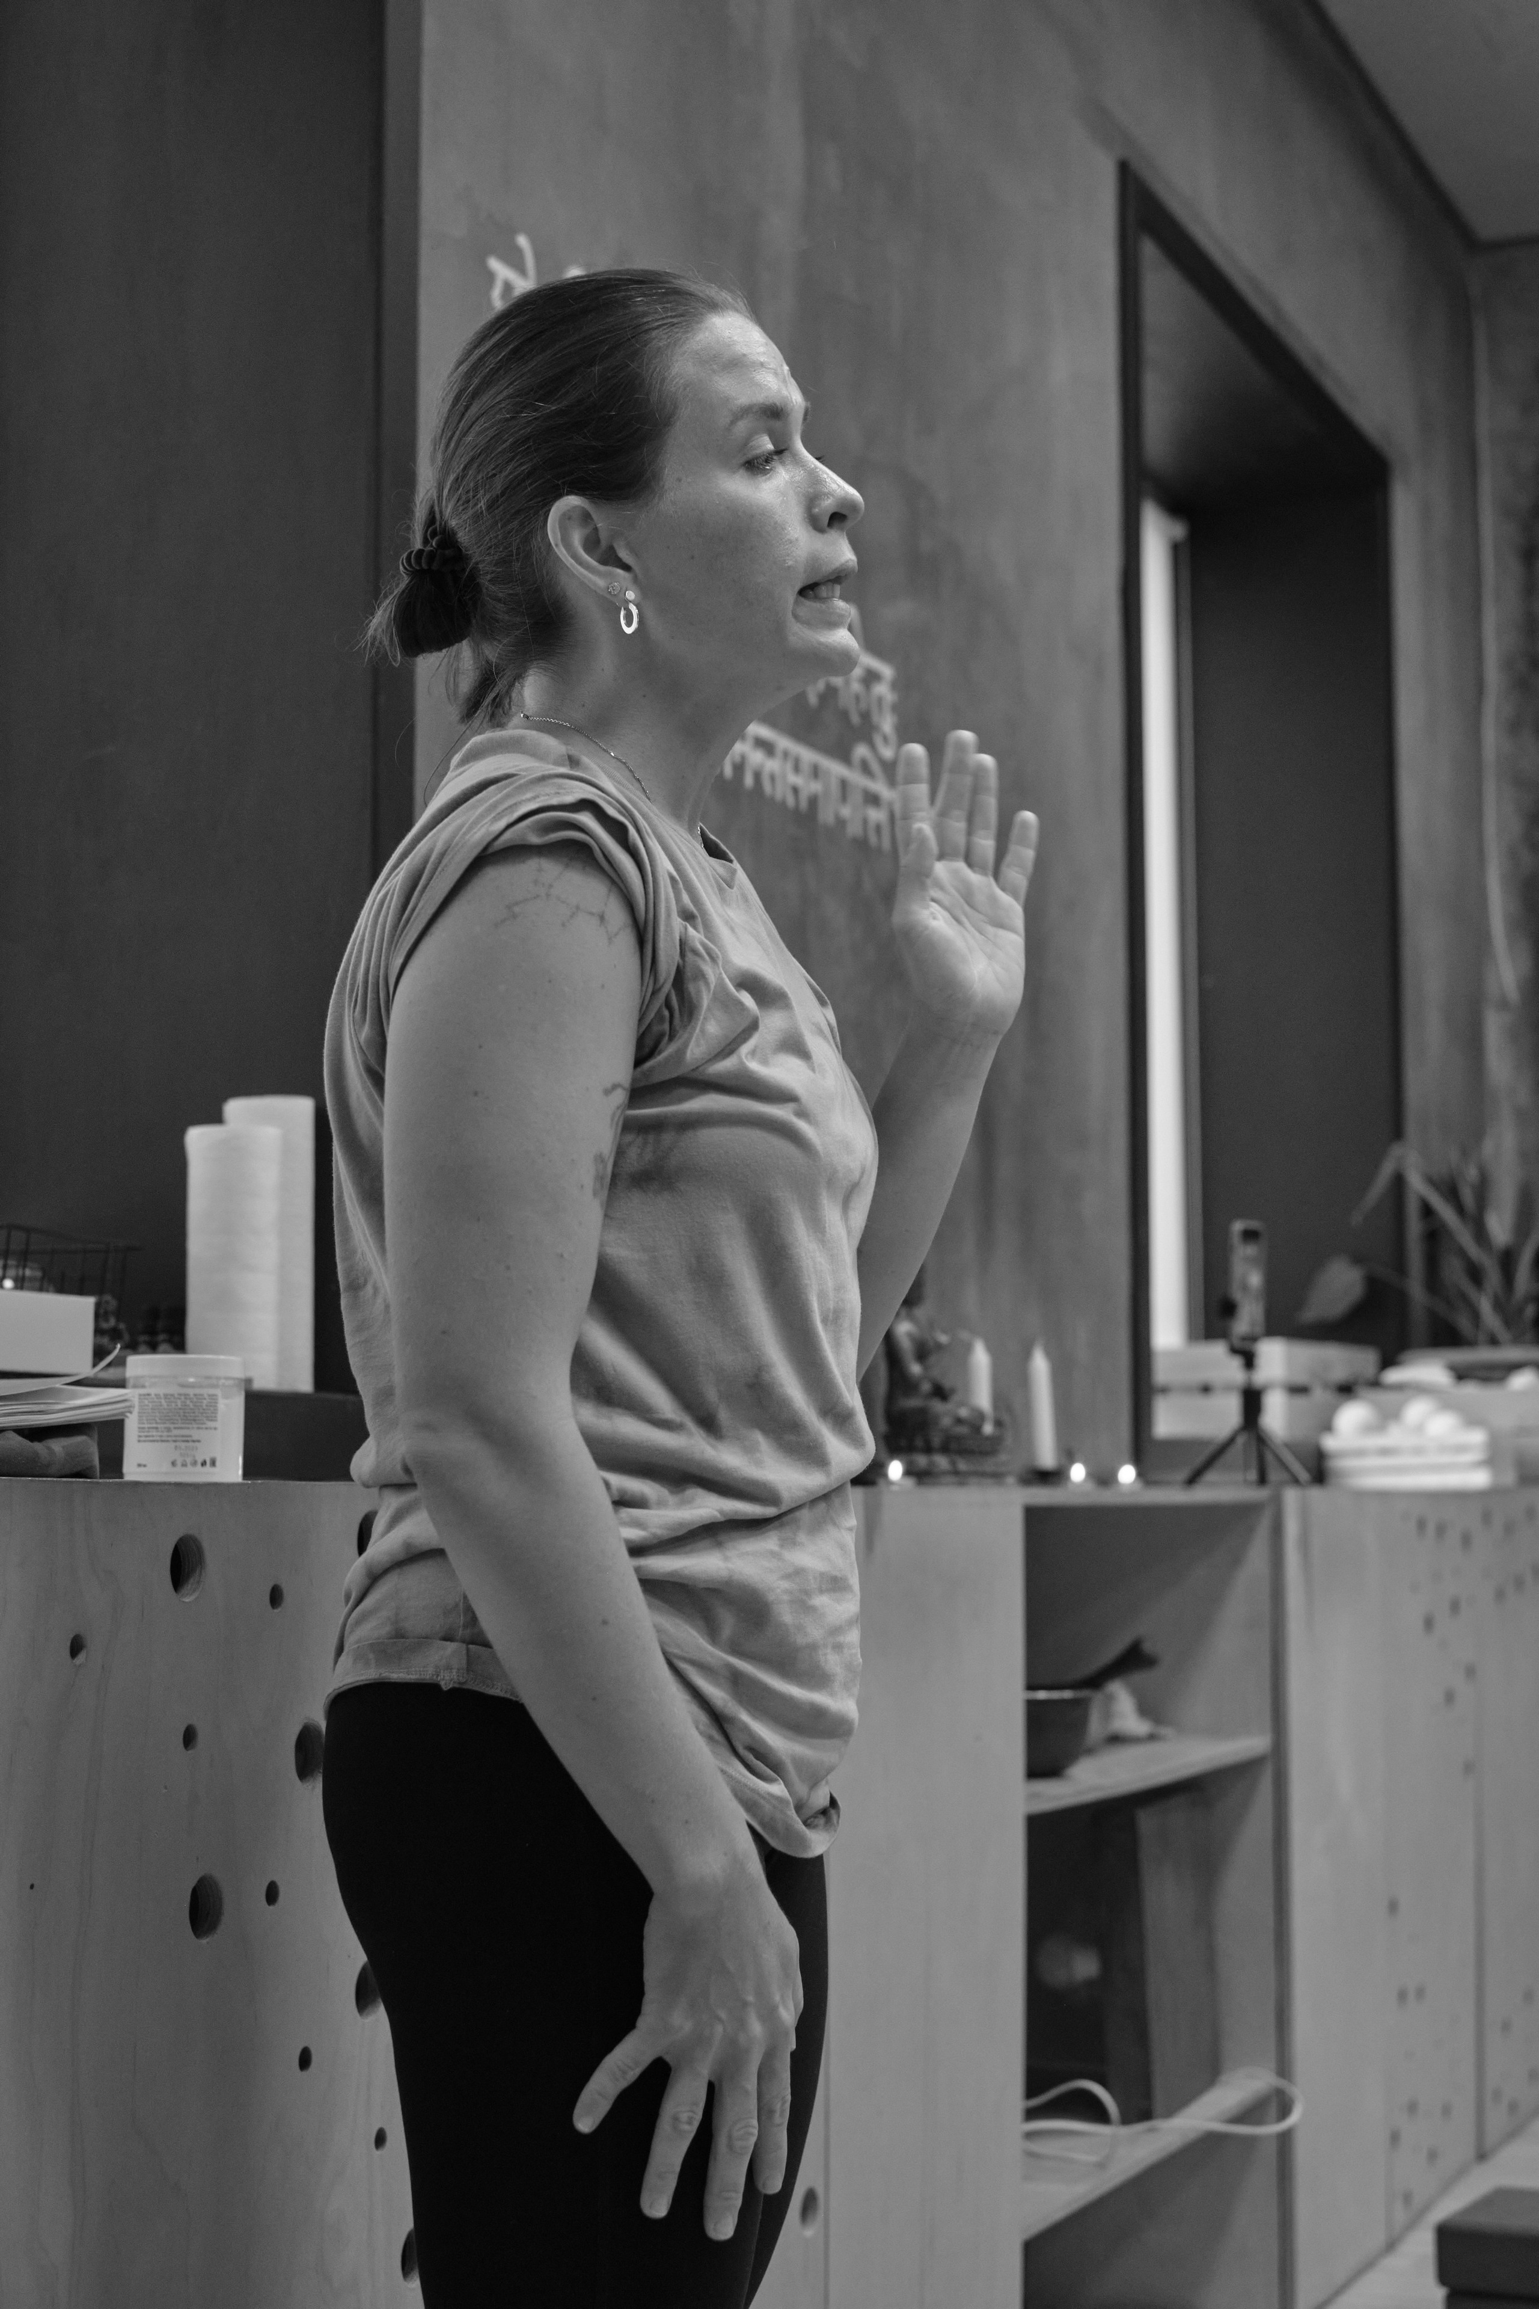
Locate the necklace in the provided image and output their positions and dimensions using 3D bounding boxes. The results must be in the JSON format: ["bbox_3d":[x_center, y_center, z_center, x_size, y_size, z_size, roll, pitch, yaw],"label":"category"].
[{"bbox_3d":[-0.082,-0.200,1.860,0.115,0.085,0.125,-1,-6,10],"label":"necklace"}]

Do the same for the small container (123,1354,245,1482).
[{"bbox_3d":[-0.338,0.152,1.960,0.069,0.073,0.069,1,-6,-6],"label":"small container"}]

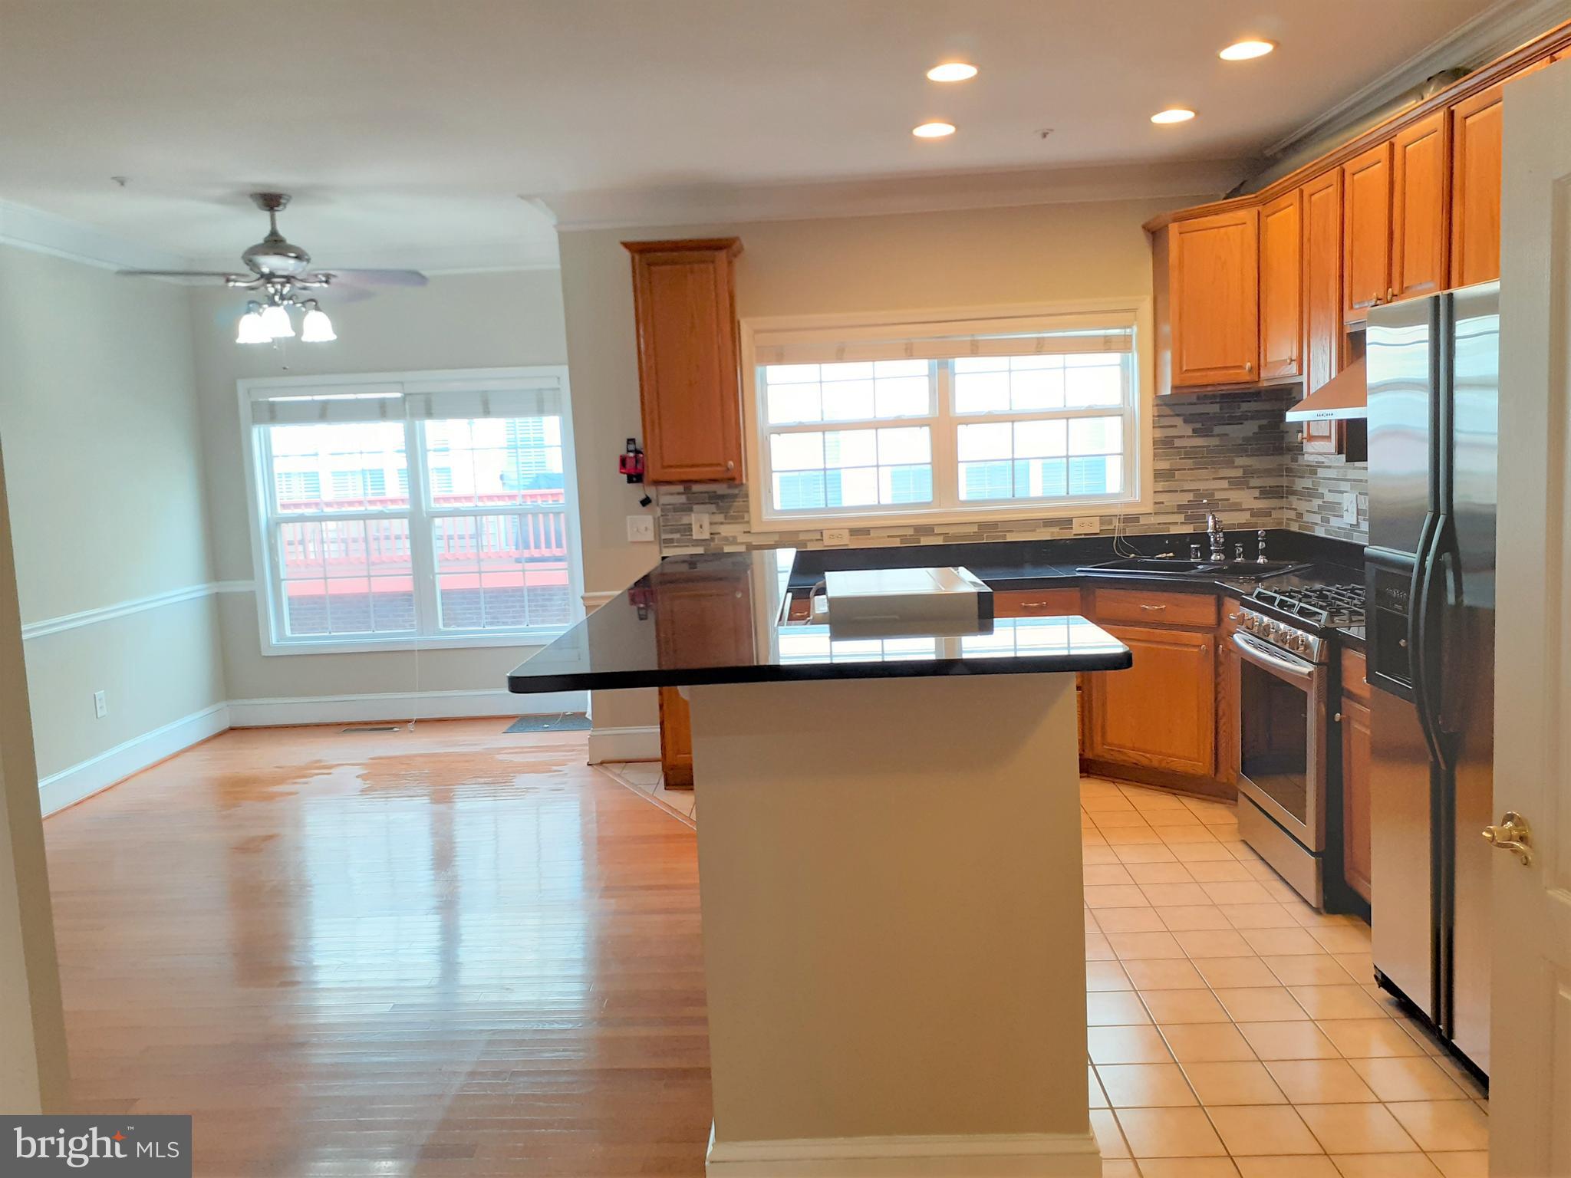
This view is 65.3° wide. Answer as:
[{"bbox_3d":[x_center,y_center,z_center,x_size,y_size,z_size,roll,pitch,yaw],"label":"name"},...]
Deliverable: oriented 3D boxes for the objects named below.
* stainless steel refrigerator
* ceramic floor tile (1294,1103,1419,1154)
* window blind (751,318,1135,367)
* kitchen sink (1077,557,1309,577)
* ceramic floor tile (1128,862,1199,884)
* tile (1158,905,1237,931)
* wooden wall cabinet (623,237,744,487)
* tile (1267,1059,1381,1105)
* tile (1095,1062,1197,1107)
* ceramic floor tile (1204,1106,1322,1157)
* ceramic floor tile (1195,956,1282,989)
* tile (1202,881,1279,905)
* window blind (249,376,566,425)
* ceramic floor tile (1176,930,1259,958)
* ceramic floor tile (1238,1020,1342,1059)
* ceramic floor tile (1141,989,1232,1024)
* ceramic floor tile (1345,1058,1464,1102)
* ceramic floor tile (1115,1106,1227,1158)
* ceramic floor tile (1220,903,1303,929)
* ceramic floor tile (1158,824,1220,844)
[{"bbox_3d":[1.834,0.230,2.746,0.760,1.790,0.890,-2,7,2],"label":"stainless steel refrigerator"},{"bbox_3d":[1.263,1.199,2.710,0.200,0.010,0.200,-2,7,2],"label":"ceramic floor tile"},{"bbox_3d":[0.766,-1.203,5.957,1.850,0.165,0.060,-2,6,3],"label":"window blind"},{"bbox_3d":[1.794,0.006,5.434,0.550,0.200,0.840,-9,9,-44],"label":"kitchen sink"},{"bbox_3d":[1.306,0.996,4.267,0.199,0.010,0.199,-2,6,3],"label":"ceramic floor tile"},{"bbox_3d":[1.289,1.042,3.863,0.199,0.010,0.199,-2,6,3],"label":"tile"},{"bbox_3d":[-0.451,-1.066,5.862,0.480,1.120,0.320,-2,6,3],"label":"wooden wall cabinet"},{"bbox_3d":[1.271,1.175,2.912,0.200,0.010,0.200,-2,7,2],"label":"tile"},{"bbox_3d":[0.856,1.182,2.907,0.200,0.010,0.200,-2,6,2],"label":"tile"},{"bbox_3d":[1.040,1.186,2.675,0.199,0.010,0.199,-2,6,3],"label":"ceramic floor tile"},{"bbox_3d":[1.293,1.104,3.518,0.200,0.010,0.200,-2,7,2],"label":"ceramic floor tile"},{"bbox_3d":[1.519,1.024,4.115,0.200,0.010,0.200,-2,7,2],"label":"tile"},{"bbox_3d":[-2.125,-1.052,6.863,1.760,0.225,0.060,-2,7,2],"label":"window blind"},{"bbox_3d":[1.301,1.080,3.720,0.200,0.010,0.200,-2,7,2],"label":"ceramic floor tile"},{"bbox_3d":[1.278,1.152,3.114,0.200,0.010,0.200,-2,7,2],"label":"ceramic floor tile"},{"bbox_3d":[1.055,1.109,3.243,0.197,0.010,0.192,-2,7,2],"label":"ceramic floor tile"},{"bbox_3d":[1.464,1.157,2.881,0.200,0.010,0.200,-2,6,2],"label":"ceramic floor tile"},{"bbox_3d":[0.838,1.190,2.673,0.197,0.010,0.192,-2,7,2],"label":"ceramic floor tile"},{"bbox_3d":[1.490,1.033,3.854,0.199,0.010,0.199,-2,6,3],"label":"ceramic floor tile"},{"bbox_3d":[1.541,0.953,4.721,0.200,0.010,0.200,-2,7,2],"label":"ceramic floor tile"}]

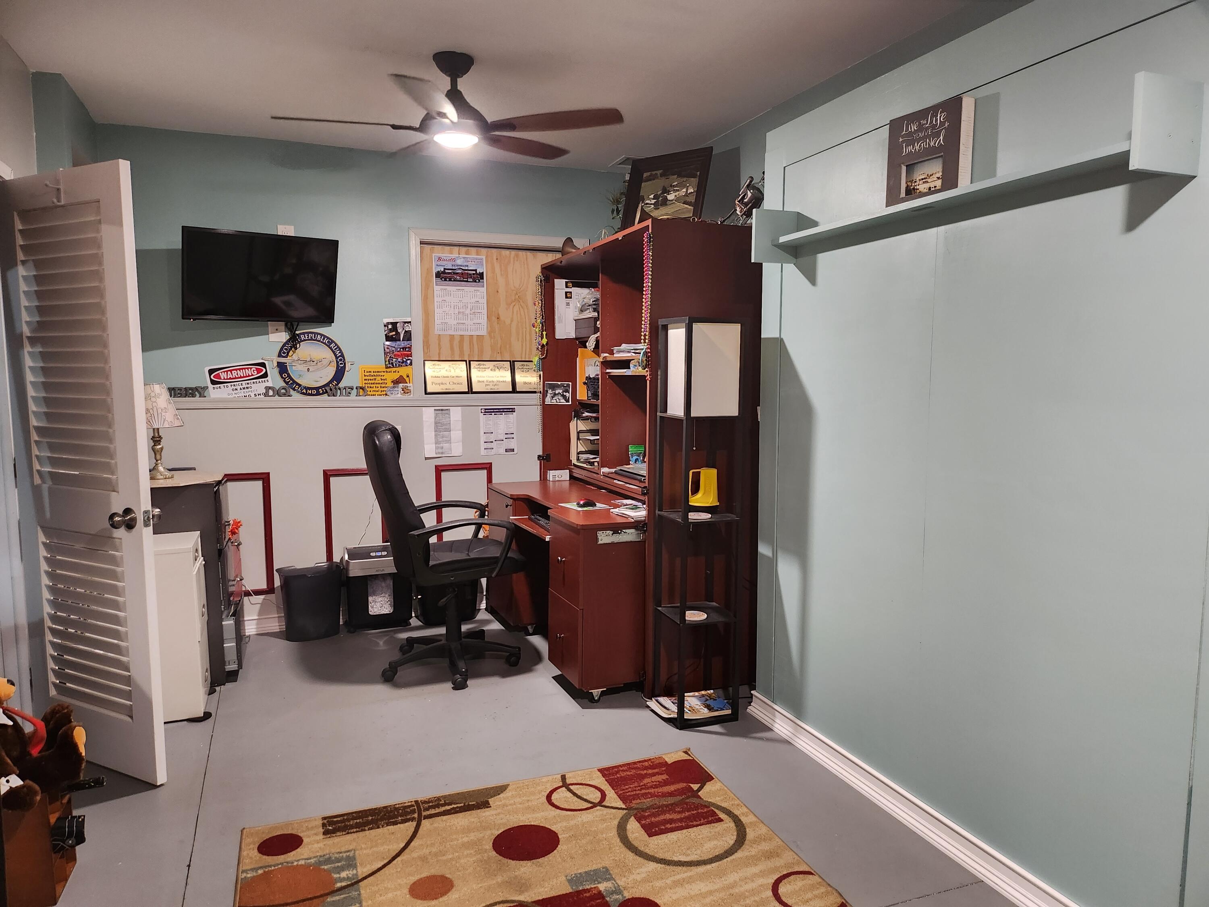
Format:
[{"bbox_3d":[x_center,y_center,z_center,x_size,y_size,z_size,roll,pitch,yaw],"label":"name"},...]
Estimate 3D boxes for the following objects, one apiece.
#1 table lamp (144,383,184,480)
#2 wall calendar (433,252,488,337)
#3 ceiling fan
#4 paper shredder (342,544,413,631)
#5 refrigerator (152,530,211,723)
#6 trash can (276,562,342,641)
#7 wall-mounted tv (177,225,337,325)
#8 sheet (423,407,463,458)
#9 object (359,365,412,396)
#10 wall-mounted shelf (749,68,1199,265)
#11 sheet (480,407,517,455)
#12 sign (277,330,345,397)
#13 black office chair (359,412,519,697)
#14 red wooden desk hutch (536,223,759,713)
[{"bbox_3d":[-1.980,-0.101,3.701,0.220,0.430,0.220,-2,6,-21],"label":"table lamp"},{"bbox_3d":[-0.811,-0.894,4.737,0.288,0.440,0.010,-2,6,-21],"label":"wall calendar"},{"bbox_3d":[-0.576,-1.344,3.217,1.280,0.335,1.280,-2,6,-21],"label":"ceiling fan"},{"bbox_3d":[-1.256,0.744,4.670,0.345,0.430,0.235,-2,6,-21],"label":"paper shredder"},{"bbox_3d":[-1.913,0.719,3.437,0.460,0.715,0.345,-2,6,-21],"label":"refrigerator"},{"bbox_3d":[-1.557,0.787,4.438,0.325,0.370,0.235,-2,6,-21],"label":"trash can"},{"bbox_3d":[-1.705,-0.876,4.167,0.730,0.430,0.070,-5,22,-37],"label":"wall-mounted tv"},{"bbox_3d":[-0.913,-0.119,4.754,0.214,0.280,0.008,-2,6,-21],"label":"sheet"},{"bbox_3d":[-1.250,-0.401,4.797,0.305,0.205,0.010,-2,6,-21],"label":"object"},{"bbox_3d":[0.881,-0.727,2.386,0.178,0.186,1.470,-2,6,-21],"label":"wall-mounted shelf"},{"bbox_3d":[-0.631,-0.135,4.997,0.216,0.279,0.005,-2,6,-21],"label":"sheet"},{"bbox_3d":[-1.554,-0.478,4.456,0.360,0.345,0.025,-2,3,-21],"label":"sign"},{"bbox_3d":[-0.745,0.428,3.992,0.740,1.180,0.650,-3,6,-24],"label":"black office chair"},{"bbox_3d":[0.200,-0.026,4.311,0.620,2.010,1.505,-2,6,-21],"label":"red wooden desk hutch"}]

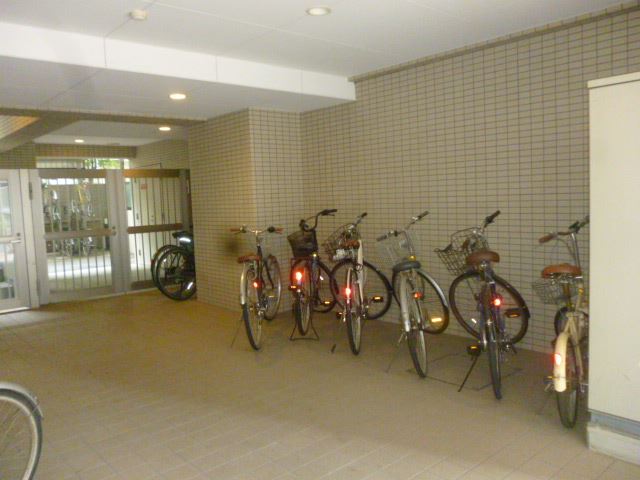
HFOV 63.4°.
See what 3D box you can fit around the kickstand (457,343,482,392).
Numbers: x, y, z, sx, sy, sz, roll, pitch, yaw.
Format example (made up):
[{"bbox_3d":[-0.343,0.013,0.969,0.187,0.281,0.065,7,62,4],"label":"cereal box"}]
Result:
[{"bbox_3d":[0.990,0.849,3.394,0.170,0.310,0.080,-1,6,19],"label":"kickstand"}]

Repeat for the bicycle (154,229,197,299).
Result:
[{"bbox_3d":[-1.569,0.236,7.292,0.560,1.040,1.750,1,6,36],"label":"bicycle"}]

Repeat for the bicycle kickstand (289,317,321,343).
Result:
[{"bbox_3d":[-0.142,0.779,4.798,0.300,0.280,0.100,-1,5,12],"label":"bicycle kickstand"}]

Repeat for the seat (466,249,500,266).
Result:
[{"bbox_3d":[1.109,0.125,3.446,0.210,0.105,0.260,-4,5,19],"label":"seat"}]

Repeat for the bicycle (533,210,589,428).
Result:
[{"bbox_3d":[1.557,0.427,3.237,0.580,1.130,1.480,1,6,35],"label":"bicycle"}]

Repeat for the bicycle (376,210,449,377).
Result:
[{"bbox_3d":[0.732,0.380,4.242,0.600,1.110,1.700,-1,5,15],"label":"bicycle"}]

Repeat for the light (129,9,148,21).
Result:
[{"bbox_3d":[-1.117,-1.388,3.187,0.110,0.040,0.110,-7,7,-42],"label":"light"}]

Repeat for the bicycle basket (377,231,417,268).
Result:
[{"bbox_3d":[0.728,0.087,4.652,0.330,0.250,0.280,-31,5,-28],"label":"bicycle basket"}]

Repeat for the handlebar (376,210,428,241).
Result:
[{"bbox_3d":[0.742,-0.106,4.498,0.580,0.110,0.160,-31,5,-28],"label":"handlebar"}]

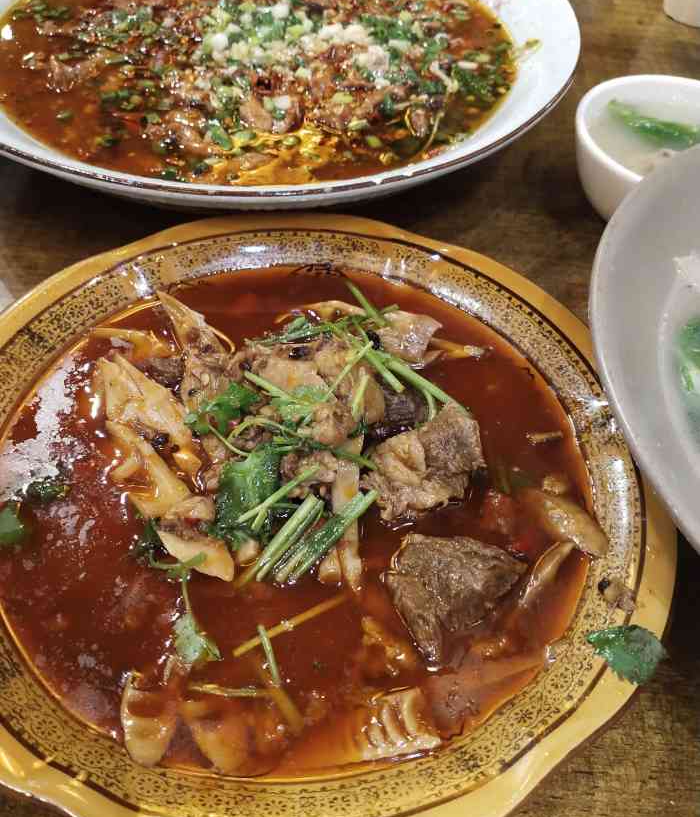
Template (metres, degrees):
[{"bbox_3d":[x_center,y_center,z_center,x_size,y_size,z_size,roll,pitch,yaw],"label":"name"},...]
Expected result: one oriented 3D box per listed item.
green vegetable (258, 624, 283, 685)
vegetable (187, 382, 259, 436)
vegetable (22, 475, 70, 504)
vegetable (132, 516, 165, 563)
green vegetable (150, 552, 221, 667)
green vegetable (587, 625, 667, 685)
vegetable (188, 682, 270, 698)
[{"bbox_3d":[-0.027,0.082,0.279,0.004,0.004,0.022,-14,53,-15],"label":"green vegetable"},{"bbox_3d":[-0.049,0.000,0.318,0.026,0.014,0.021,-25,57,-22],"label":"vegetable"},{"bbox_3d":[-0.114,0.030,0.315,0.017,0.006,0.011,-9,52,-10],"label":"vegetable"},{"bbox_3d":[-0.073,0.048,0.303,0.011,0.009,0.019,-6,52,-9],"label":"vegetable"},{"bbox_3d":[-0.055,0.067,0.287,0.019,0.008,0.044,-12,53,-13],"label":"green vegetable"},{"bbox_3d":[0.090,0.079,0.273,0.026,0.008,0.021,14,52,8],"label":"green vegetable"},{"bbox_3d":[-0.039,0.092,0.271,0.027,0.004,0.004,7,51,2],"label":"vegetable"}]

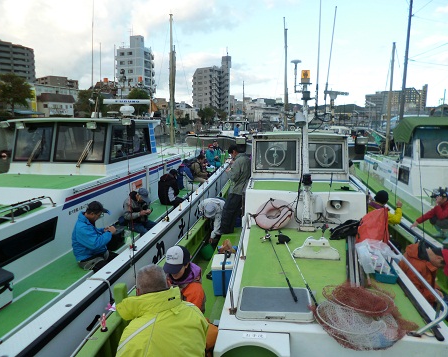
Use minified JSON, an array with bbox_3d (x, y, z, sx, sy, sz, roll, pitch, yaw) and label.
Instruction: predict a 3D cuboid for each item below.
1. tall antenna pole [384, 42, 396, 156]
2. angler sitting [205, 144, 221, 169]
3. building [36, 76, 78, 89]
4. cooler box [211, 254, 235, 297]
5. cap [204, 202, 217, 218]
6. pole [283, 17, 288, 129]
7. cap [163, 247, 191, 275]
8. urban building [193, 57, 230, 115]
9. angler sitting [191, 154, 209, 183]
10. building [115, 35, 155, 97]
[{"bbox_3d":[5.661,-2.613,11.200,0.130,3.850,0.130,0,9,0],"label":"tall antenna pole"},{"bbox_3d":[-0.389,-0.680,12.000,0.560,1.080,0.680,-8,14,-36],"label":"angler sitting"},{"bbox_3d":[-113.000,-56.546,223.291,17.000,22.000,26.000,10,15,43],"label":"building"},{"bbox_3d":[-0.009,1.264,4.309,0.290,0.380,0.410,0,11,-1],"label":"cooler box"},{"bbox_3d":[-0.213,0.504,5.200,0.180,0.140,0.260,2,44,9],"label":"cap"},{"bbox_3d":[2.417,-3.640,12.839,0.140,4.800,0.140,-3,11,1],"label":"pole"},{"bbox_3d":[-0.359,0.626,2.520,0.175,0.140,0.255,4,31,23],"label":"cap"},{"bbox_3d":[-6.300,-47.901,174.034,17.000,29.000,13.000,4,12,20],"label":"urban building"},{"bbox_3d":[-0.691,-0.251,9.500,0.680,0.870,0.500,2,9,9],"label":"angler sitting"},{"bbox_3d":[-30.800,-35.171,115.897,11.200,26.400,9.000,4,12,19],"label":"building"}]

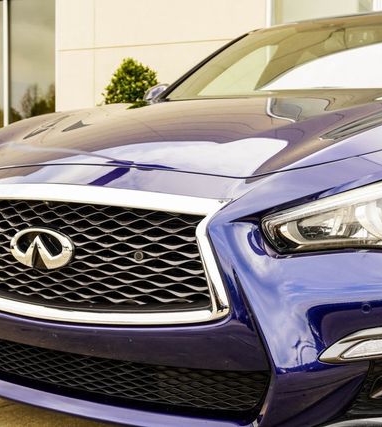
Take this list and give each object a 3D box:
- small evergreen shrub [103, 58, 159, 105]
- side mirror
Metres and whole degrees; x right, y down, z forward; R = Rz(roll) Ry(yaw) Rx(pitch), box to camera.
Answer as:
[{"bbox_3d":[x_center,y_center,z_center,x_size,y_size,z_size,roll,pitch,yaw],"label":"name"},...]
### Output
[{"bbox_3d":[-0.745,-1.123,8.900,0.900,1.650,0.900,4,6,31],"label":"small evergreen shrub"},{"bbox_3d":[-0.133,-0.551,3.452,0.240,0.160,0.160,3,6,31],"label":"side mirror"}]

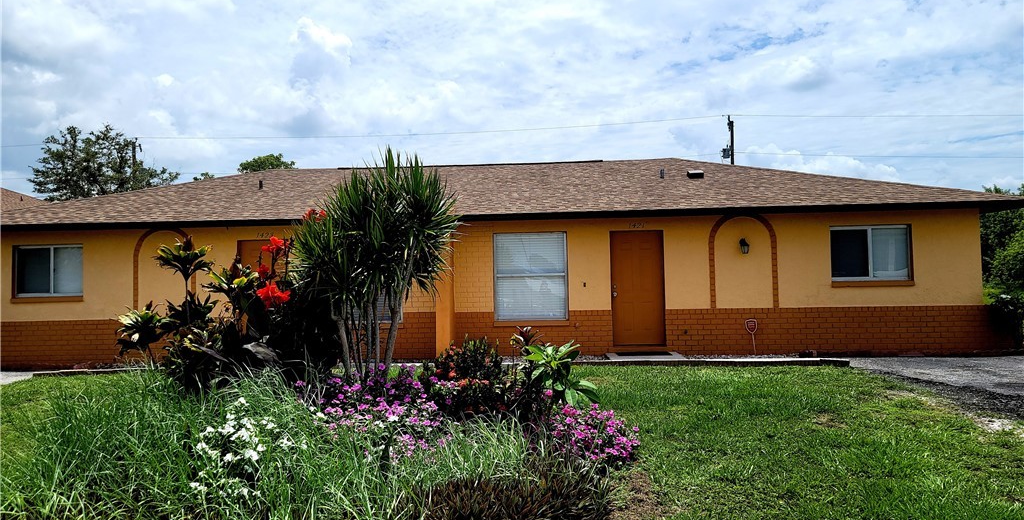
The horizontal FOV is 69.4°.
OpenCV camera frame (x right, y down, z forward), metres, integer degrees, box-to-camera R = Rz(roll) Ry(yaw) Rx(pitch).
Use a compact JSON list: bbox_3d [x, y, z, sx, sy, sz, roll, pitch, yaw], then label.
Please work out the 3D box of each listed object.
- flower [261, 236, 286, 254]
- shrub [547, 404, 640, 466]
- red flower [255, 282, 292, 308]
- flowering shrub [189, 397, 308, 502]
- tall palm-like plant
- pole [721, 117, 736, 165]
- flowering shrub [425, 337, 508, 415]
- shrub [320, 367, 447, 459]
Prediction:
[{"bbox_3d":[-1.871,-0.114,5.800,0.205,0.145,0.180,-1,-2,0],"label":"flower"},{"bbox_3d":[0.606,1.295,5.500,0.700,0.430,0.620,-1,-2,0],"label":"shrub"},{"bbox_3d":[-1.838,0.274,5.700,0.262,0.200,0.220,-1,-2,0],"label":"red flower"},{"bbox_3d":[-1.699,1.184,4.750,0.680,0.580,0.620,-1,-2,0],"label":"flowering shrub"},{"bbox_3d":[-1.190,0.310,6.400,1.420,2.420,1.300,-1,-2,0],"label":"tall palm-like plant"},{"bbox_3d":[12.647,-2.877,43.000,0.900,11.200,0.700,-1,-2,0],"label":"pole"},{"bbox_3d":[-0.390,1.096,6.200,0.700,0.800,0.650,-1,-2,0],"label":"flowering shrub"},{"bbox_3d":[-0.982,1.165,5.650,0.970,0.610,0.800,-1,-2,0],"label":"shrub"}]

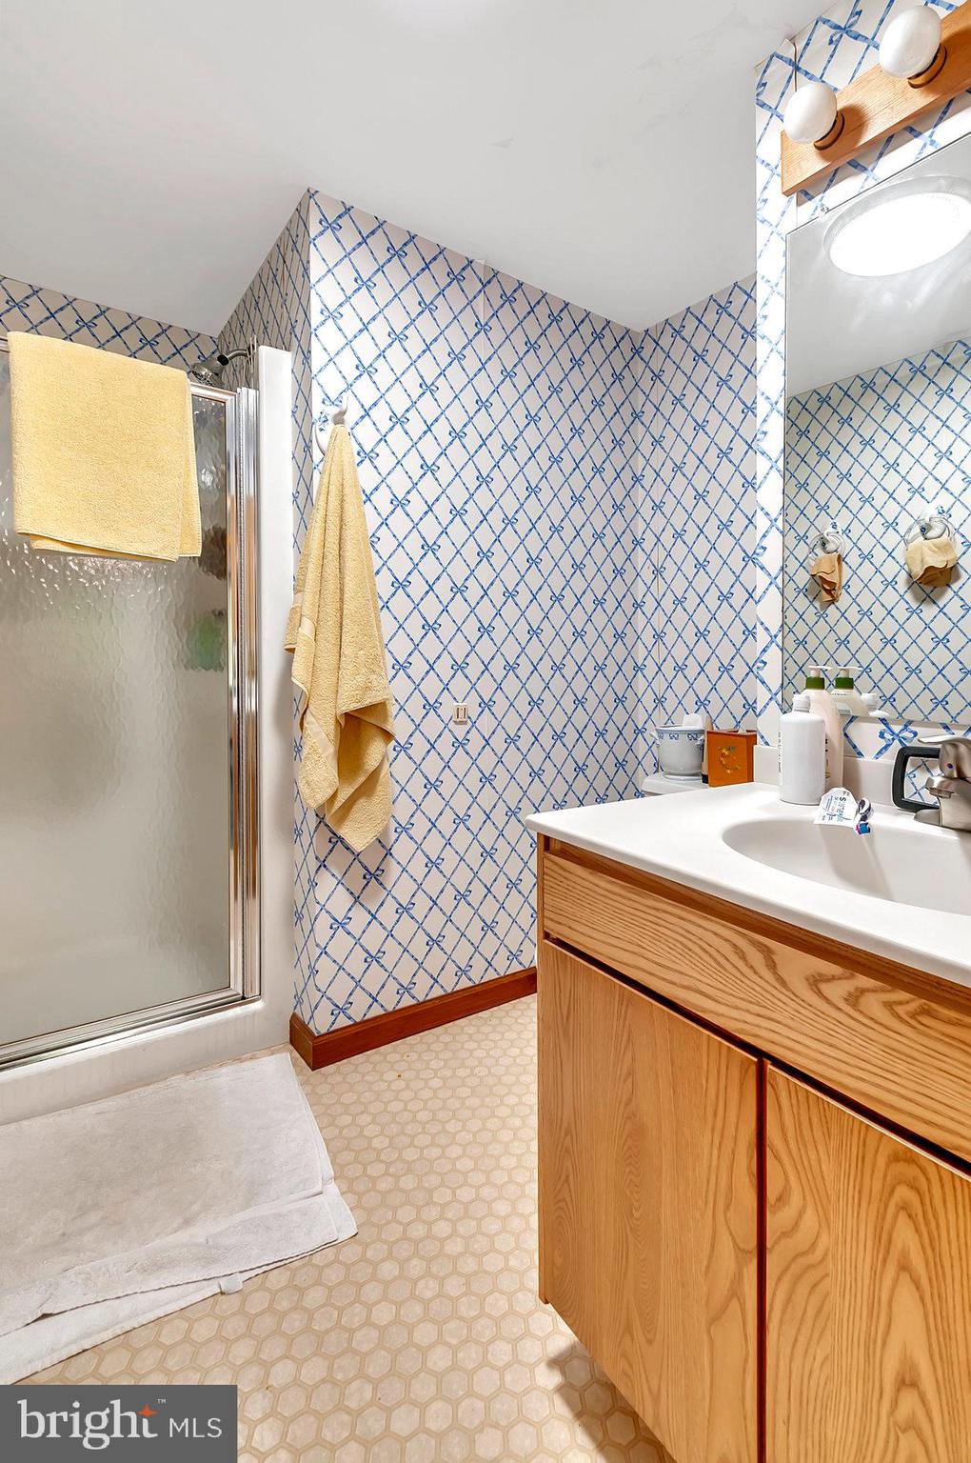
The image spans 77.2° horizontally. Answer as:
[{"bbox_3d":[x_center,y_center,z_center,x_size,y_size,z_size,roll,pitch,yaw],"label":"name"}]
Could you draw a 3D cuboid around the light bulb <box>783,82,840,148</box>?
[{"bbox_3d":[0.542,-1.022,1.010,0.092,0.080,0.080,-2,4,-35],"label":"light bulb"}]

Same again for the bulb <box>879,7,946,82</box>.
[{"bbox_3d":[0.625,-1.007,0.892,0.092,0.080,0.080,-2,4,-35],"label":"bulb"}]

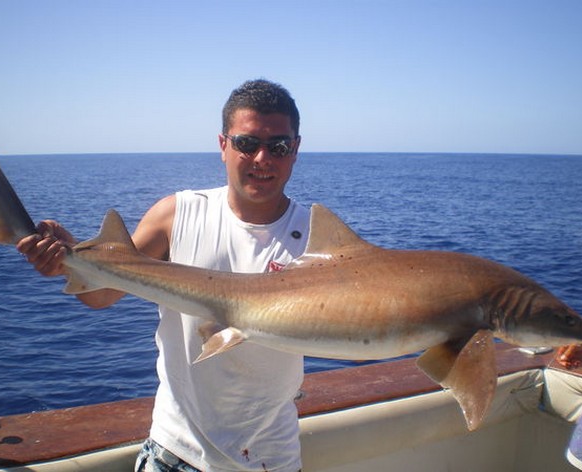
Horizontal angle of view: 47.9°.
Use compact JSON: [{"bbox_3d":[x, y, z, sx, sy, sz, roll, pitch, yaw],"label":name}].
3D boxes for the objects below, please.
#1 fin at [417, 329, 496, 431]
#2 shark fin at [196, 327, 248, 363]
[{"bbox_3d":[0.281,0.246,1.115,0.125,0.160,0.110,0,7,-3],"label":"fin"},{"bbox_3d":[-0.119,0.187,1.120,0.090,0.045,0.050,-18,7,2],"label":"shark fin"}]

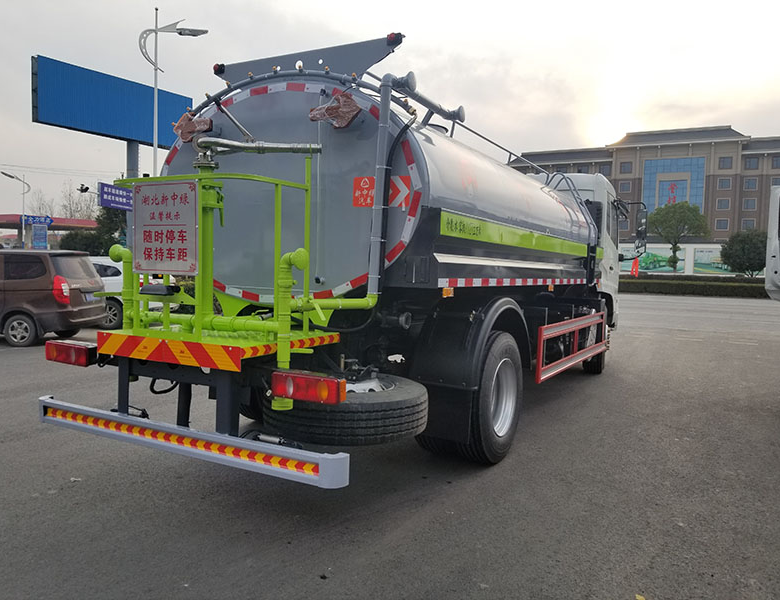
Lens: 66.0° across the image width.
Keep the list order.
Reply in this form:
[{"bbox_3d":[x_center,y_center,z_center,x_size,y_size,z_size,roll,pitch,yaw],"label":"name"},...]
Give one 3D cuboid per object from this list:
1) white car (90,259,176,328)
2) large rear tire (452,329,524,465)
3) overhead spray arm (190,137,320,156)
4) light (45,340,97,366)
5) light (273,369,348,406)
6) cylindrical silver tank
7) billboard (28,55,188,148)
[{"bbox_3d":[-8.063,-0.240,15.215,4.650,1.720,1.840,1,3,0],"label":"white car"},{"bbox_3d":[0.744,0.744,4.747,0.280,1.015,1.015,2,3,30],"label":"large rear tire"},{"bbox_3d":[-0.778,-0.906,3.578,0.770,0.120,0.240,0,3,-9],"label":"overhead spray arm"},{"bbox_3d":[-2.102,0.348,3.960,0.455,0.130,0.085,2,3,30],"label":"light"},{"bbox_3d":[-0.400,0.427,2.965,0.425,0.125,0.085,2,3,30],"label":"light"},{"bbox_3d":[0.392,-0.787,6.200,2.330,1.520,4.800,2,3,30],"label":"cylindrical silver tank"},{"bbox_3d":[-28.376,-19.984,63.404,1.400,6.109,17.004,3,3,36],"label":"billboard"}]

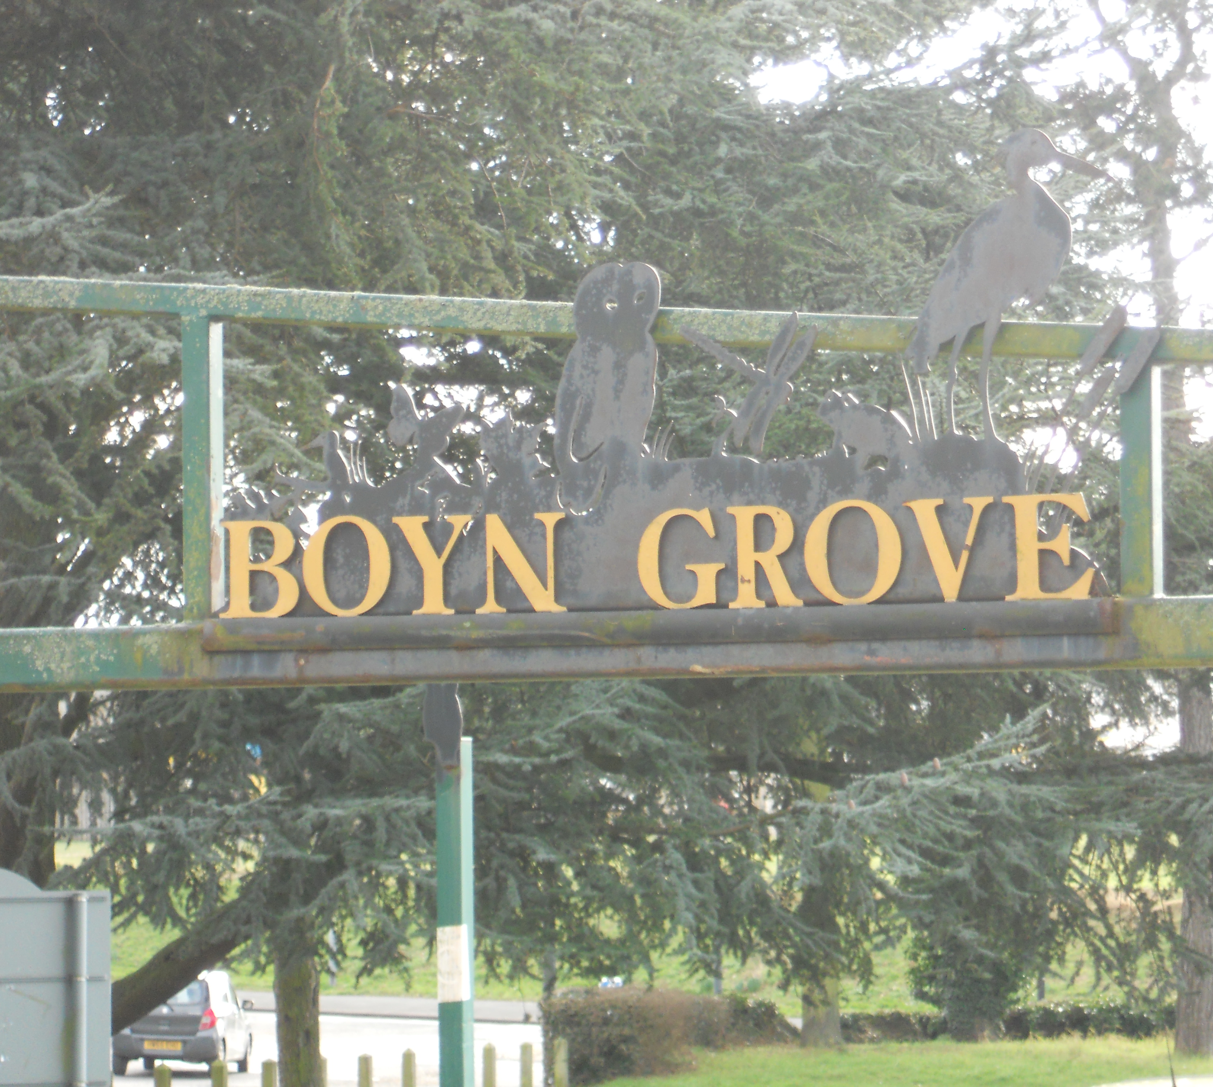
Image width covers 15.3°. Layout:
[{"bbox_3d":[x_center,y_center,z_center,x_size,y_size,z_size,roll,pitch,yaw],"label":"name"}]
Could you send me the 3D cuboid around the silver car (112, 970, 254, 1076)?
[{"bbox_3d":[-6.040,6.850,64.900,1.630,1.520,3.650,0,-5,4],"label":"silver car"}]

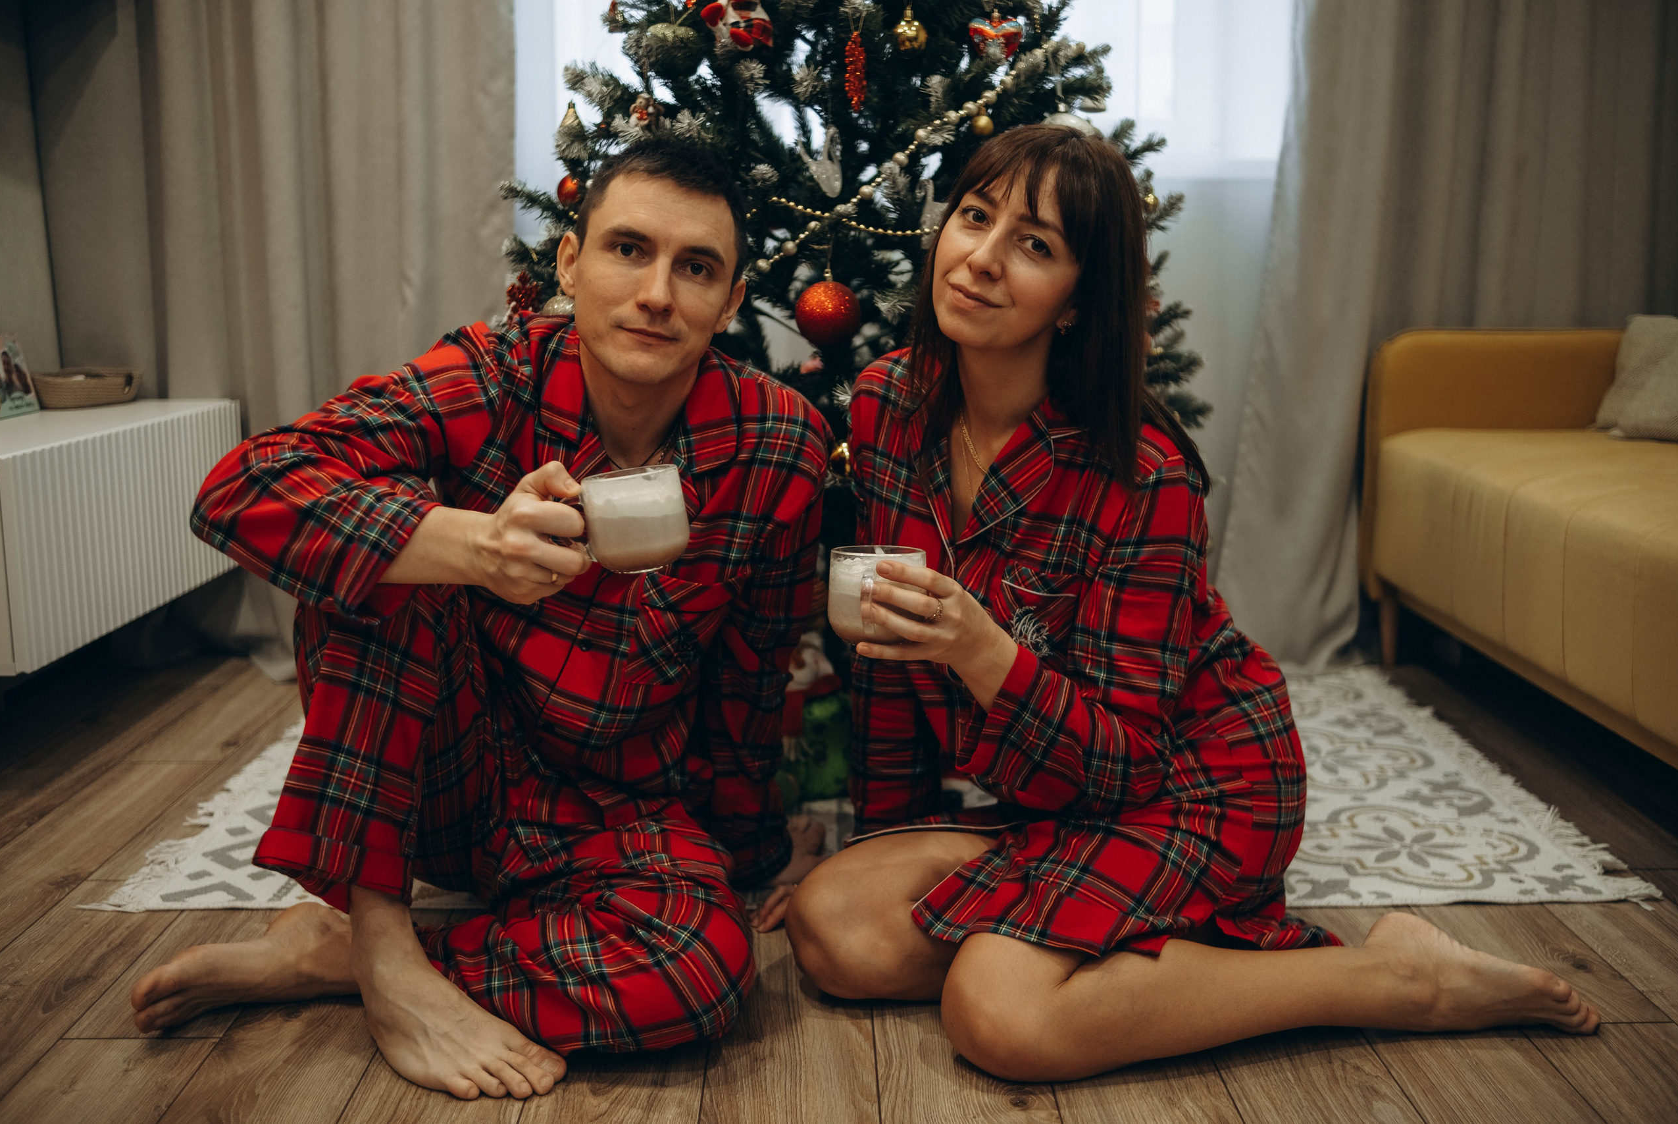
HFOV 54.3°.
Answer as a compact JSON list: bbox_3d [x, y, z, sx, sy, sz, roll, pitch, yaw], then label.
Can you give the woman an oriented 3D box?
[{"bbox_3d":[0.309,0.005,1.612,0.850,0.868,0.654,6,12,30],"label":"woman"}]

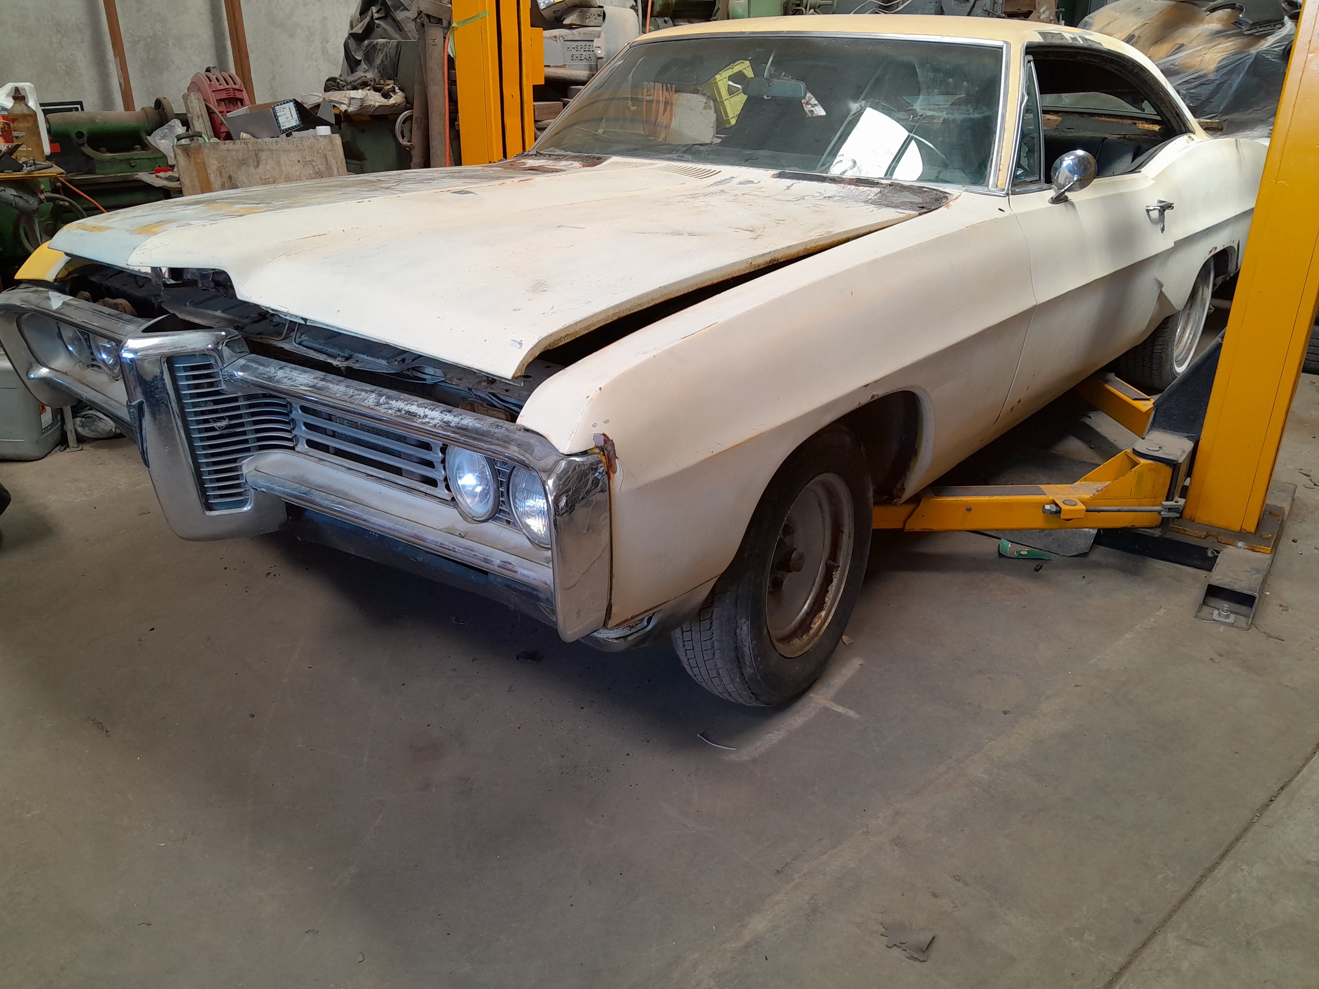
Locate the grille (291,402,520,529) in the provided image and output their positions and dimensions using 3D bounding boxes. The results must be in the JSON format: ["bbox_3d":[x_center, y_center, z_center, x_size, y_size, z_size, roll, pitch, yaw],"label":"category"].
[{"bbox_3d":[-0.442,-0.063,1.673,0.610,0.140,0.060,18,28,36],"label":"grille"}]

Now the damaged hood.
[{"bbox_3d":[-0.402,-0.637,2.309,1.630,0.200,1.690,18,28,36],"label":"damaged hood"}]

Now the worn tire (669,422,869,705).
[{"bbox_3d":[0.265,0.139,2.154,0.190,0.635,0.635,15,27,32],"label":"worn tire"}]

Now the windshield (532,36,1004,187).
[{"bbox_3d":[0.262,-1.163,2.960,1.640,0.140,0.560,18,72,36],"label":"windshield"}]

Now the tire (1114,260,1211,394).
[{"bbox_3d":[2.231,-0.799,4.324,0.210,0.675,0.675,18,28,36],"label":"tire"}]

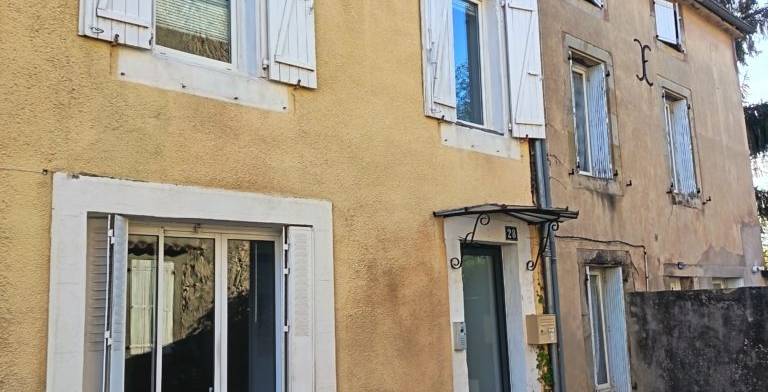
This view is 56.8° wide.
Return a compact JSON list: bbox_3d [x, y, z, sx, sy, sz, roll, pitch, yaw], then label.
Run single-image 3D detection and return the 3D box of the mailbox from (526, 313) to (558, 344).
[{"bbox_3d":[1.644,1.383,7.339,0.320,0.288,0.140,7,-13,-44],"label":"mailbox"}]

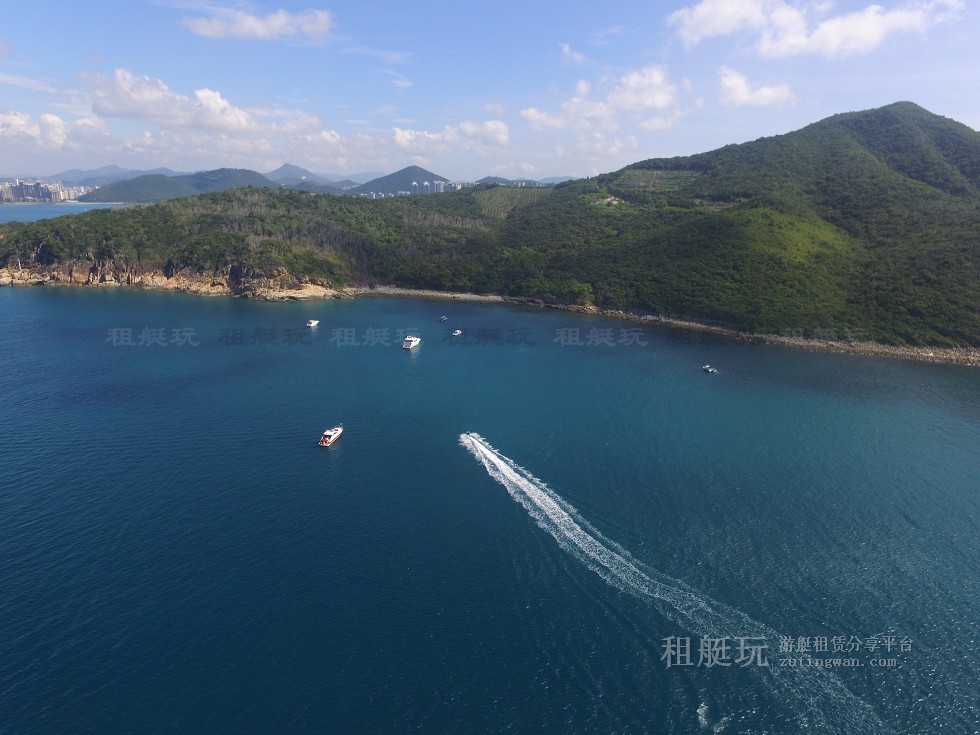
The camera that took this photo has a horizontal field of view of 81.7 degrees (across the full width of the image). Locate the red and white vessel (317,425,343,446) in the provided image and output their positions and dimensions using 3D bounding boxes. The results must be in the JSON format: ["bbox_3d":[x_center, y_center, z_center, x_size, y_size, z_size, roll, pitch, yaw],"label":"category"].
[{"bbox_3d":[-65.241,28.237,235.777,4.200,4.000,13.700,5,18,15],"label":"red and white vessel"}]

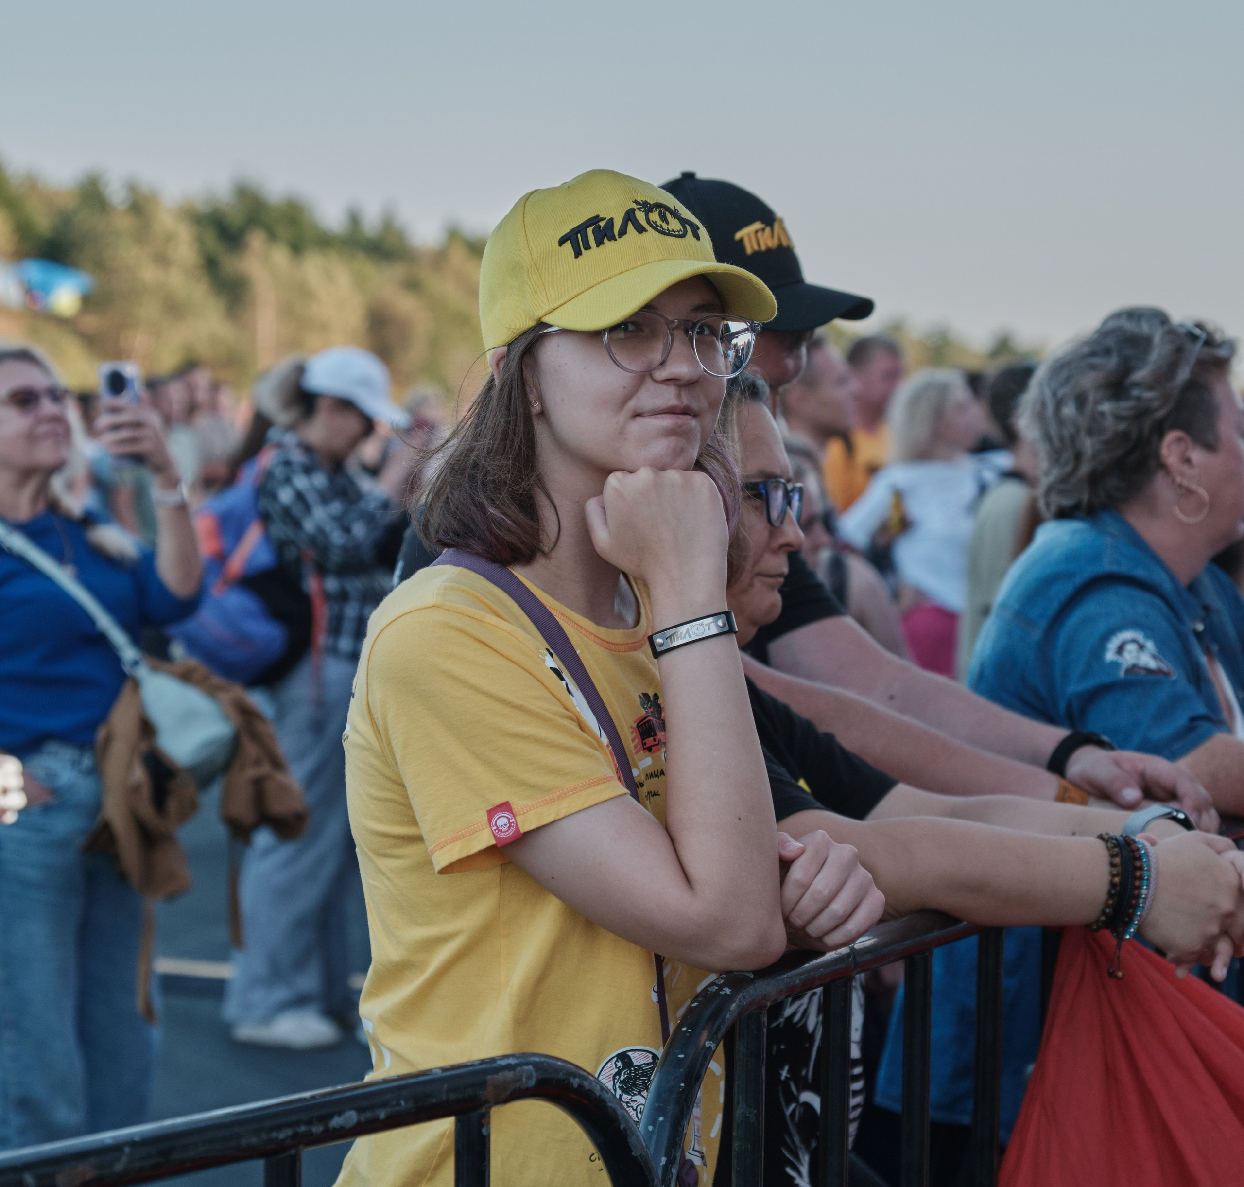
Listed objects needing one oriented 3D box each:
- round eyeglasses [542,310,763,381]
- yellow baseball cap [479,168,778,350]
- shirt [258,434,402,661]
[{"bbox_3d":[0.005,-0.183,3.090,0.140,0.050,0.145,-2,4,-34],"label":"round eyeglasses"},{"bbox_3d":[0.004,-0.248,3.090,0.178,0.138,0.265,-2,4,-34],"label":"yellow baseball cap"},{"bbox_3d":[-0.669,-0.110,9.600,0.380,0.570,0.450,2,3,18],"label":"shirt"}]

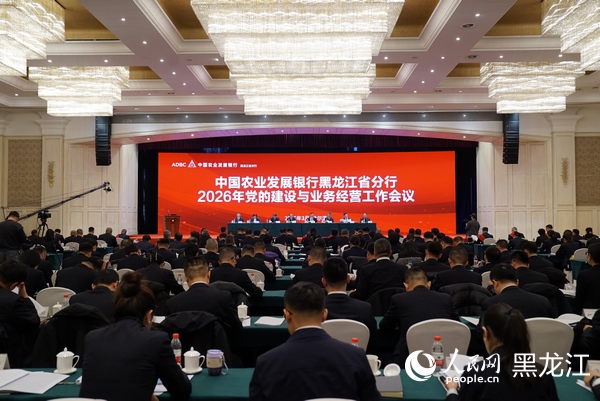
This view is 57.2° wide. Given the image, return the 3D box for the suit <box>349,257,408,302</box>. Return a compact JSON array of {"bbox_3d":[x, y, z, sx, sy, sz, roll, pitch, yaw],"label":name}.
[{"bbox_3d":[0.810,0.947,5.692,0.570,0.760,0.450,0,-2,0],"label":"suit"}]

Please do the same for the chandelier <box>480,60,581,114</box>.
[{"bbox_3d":[9.465,-4.687,22.600,3.750,2.050,1.700,0,-2,1],"label":"chandelier"}]

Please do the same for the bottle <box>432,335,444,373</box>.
[{"bbox_3d":[0.755,0.838,2.994,0.064,0.200,0.064,0,-2,0],"label":"bottle"}]

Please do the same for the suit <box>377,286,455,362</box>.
[{"bbox_3d":[0.830,0.942,3.870,0.540,0.690,0.520,0,-2,1],"label":"suit"}]

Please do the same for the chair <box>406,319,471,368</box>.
[{"bbox_3d":[0.894,1.225,3.800,0.450,0.920,0.560,0,-2,1],"label":"chair"}]

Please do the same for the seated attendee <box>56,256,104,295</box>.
[{"bbox_3d":[-2.260,1.170,5.785,0.520,1.210,0.800,0,-2,10],"label":"seated attendee"}]

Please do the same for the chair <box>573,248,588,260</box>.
[{"bbox_3d":[6.076,1.518,12.000,0.450,0.920,0.560,0,-2,1],"label":"chair"}]

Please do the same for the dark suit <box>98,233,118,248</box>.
[{"bbox_3d":[-5.616,1.292,16.100,0.520,0.620,0.450,0,-2,1],"label":"dark suit"}]

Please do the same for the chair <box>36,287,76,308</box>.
[{"bbox_3d":[-2.319,1.283,5.550,0.450,0.920,0.560,0,-2,1],"label":"chair"}]

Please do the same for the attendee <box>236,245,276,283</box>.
[{"bbox_3d":[-0.661,1.193,7.500,0.520,1.240,0.780,0,-2,1],"label":"attendee"}]

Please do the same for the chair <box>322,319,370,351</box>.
[{"bbox_3d":[0.260,1.251,3.831,0.440,0.930,0.550,0,-2,0],"label":"chair"}]

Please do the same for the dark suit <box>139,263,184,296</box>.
[{"bbox_3d":[-1.435,0.996,5.620,0.500,0.700,0.520,0,-2,1],"label":"dark suit"}]

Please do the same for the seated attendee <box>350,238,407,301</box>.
[{"bbox_3d":[0.810,1.088,5.737,0.570,1.380,0.750,0,-2,0],"label":"seated attendee"}]

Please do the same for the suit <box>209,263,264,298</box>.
[{"bbox_3d":[-0.635,0.906,5.420,0.540,0.620,0.500,0,-2,4],"label":"suit"}]

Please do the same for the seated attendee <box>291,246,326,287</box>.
[{"bbox_3d":[0.188,1.112,5.600,0.520,1.270,0.780,0,-2,1],"label":"seated attendee"}]

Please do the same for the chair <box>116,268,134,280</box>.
[{"bbox_3d":[-2.231,1.349,7.420,0.450,0.920,0.560,0,-2,1],"label":"chair"}]

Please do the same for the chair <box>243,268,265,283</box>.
[{"bbox_3d":[-0.650,1.366,7.359,0.440,0.930,0.550,0,-2,0],"label":"chair"}]

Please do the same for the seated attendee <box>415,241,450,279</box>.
[{"bbox_3d":[1.770,1.197,7.385,0.520,1.270,0.750,0,-2,-4],"label":"seated attendee"}]

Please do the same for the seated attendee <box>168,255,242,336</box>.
[{"bbox_3d":[-0.710,1.069,4.087,0.560,1.310,0.750,0,-2,3],"label":"seated attendee"}]

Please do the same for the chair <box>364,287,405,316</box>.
[{"bbox_3d":[0.847,1.232,5.150,0.470,0.940,0.560,0,-2,1],"label":"chair"}]

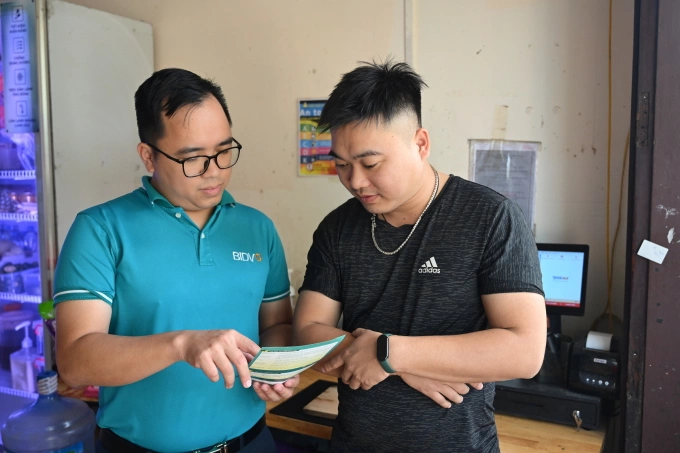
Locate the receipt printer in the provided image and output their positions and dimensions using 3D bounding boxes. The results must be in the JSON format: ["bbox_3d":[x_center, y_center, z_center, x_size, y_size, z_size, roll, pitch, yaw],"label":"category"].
[{"bbox_3d":[0.819,0.416,1.979,0.160,0.150,0.200,3,6,38],"label":"receipt printer"}]

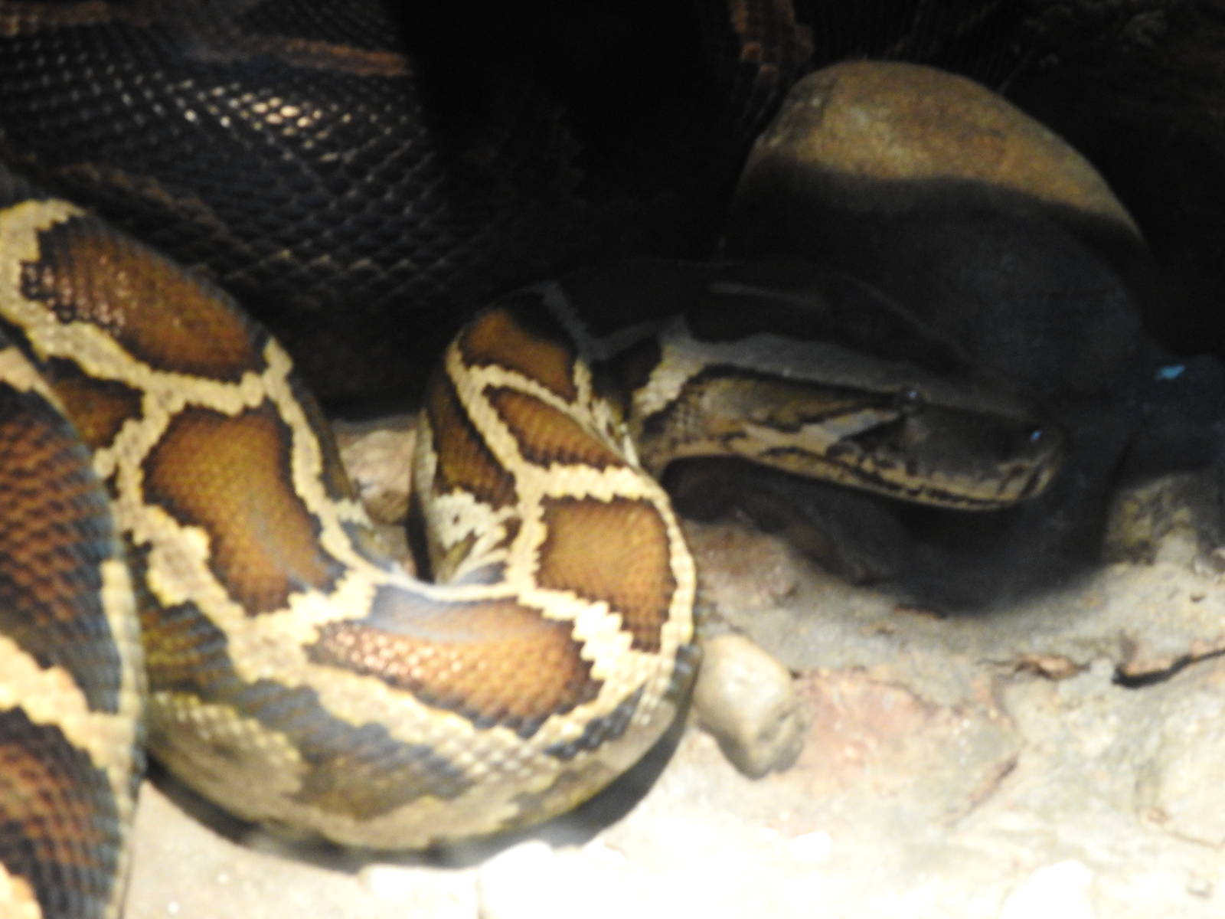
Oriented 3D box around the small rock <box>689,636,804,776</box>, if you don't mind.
[{"bbox_3d":[0.042,0.076,1.150,0.031,0.030,0.043,-12,35,-18],"label":"small rock"}]

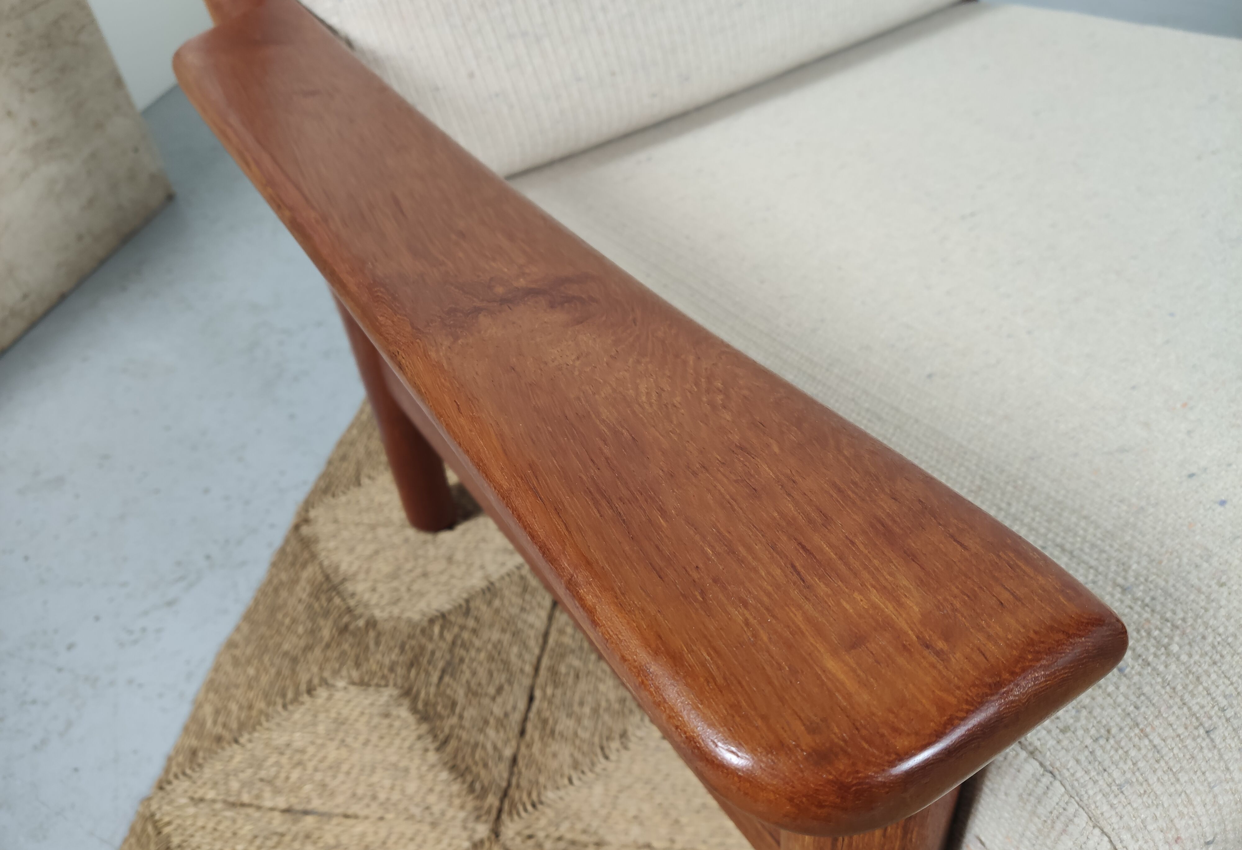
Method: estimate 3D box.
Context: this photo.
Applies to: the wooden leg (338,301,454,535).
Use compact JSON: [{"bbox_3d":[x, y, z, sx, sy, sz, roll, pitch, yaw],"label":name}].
[{"bbox_3d":[-0.229,-0.069,0.873,0.050,0.440,0.050,-25,43,-20],"label":"wooden leg"}]

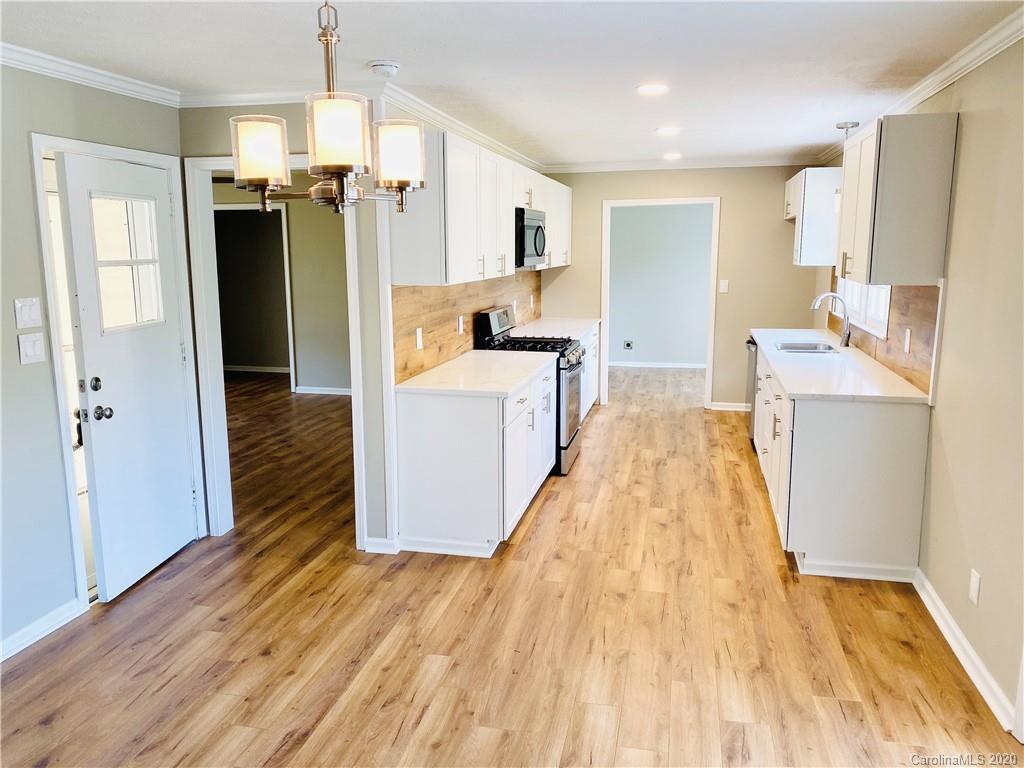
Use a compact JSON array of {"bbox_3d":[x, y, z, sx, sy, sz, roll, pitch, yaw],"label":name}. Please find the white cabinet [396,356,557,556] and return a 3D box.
[{"bbox_3d":[-0.143,0.348,4.739,0.625,0.914,1.445,2,10,14],"label":"white cabinet"}]

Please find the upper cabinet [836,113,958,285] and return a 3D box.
[{"bbox_3d":[1.861,-0.878,3.795,0.327,0.732,0.830,2,10,14],"label":"upper cabinet"}]

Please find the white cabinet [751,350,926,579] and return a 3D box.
[{"bbox_3d":[1.946,0.333,4.876,0.600,0.894,2.303,2,10,13],"label":"white cabinet"}]

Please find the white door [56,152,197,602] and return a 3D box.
[{"bbox_3d":[-1.881,-0.047,3.842,0.044,2.048,0.791,1,10,8],"label":"white door"}]

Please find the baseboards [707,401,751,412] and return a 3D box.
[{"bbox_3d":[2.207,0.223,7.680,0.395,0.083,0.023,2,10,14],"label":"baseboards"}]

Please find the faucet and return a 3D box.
[{"bbox_3d":[2.254,-0.456,5.431,0.265,0.383,0.070,2,10,14],"label":"faucet"}]

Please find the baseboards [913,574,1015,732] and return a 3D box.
[{"bbox_3d":[1.830,1.032,3.191,0.015,0.107,1.215,2,10,13],"label":"baseboards"}]

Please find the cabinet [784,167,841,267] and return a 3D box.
[{"bbox_3d":[2.566,-1.410,6.609,0.317,0.728,1.443,2,10,13],"label":"cabinet"}]

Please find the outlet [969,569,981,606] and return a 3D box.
[{"bbox_3d":[1.777,0.776,2.944,0.008,0.121,0.077,2,10,13],"label":"outlet"}]

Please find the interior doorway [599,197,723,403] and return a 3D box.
[{"bbox_3d":[1.475,-0.792,7.739,1.127,2.075,0.130,2,10,14],"label":"interior doorway"}]

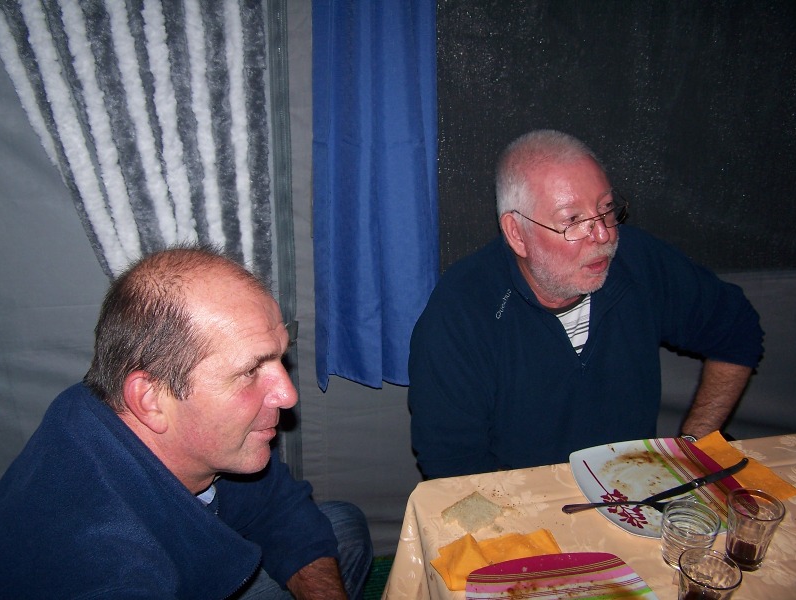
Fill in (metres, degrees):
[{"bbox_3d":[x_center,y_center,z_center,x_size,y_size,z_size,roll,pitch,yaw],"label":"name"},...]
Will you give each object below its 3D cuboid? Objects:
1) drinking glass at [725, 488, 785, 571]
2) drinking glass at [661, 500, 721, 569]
[{"bbox_3d":[0.448,0.296,1.116,0.069,0.086,0.069,3,21,0],"label":"drinking glass"},{"bbox_3d":[0.369,0.302,1.117,0.071,0.066,0.071,3,21,0],"label":"drinking glass"}]

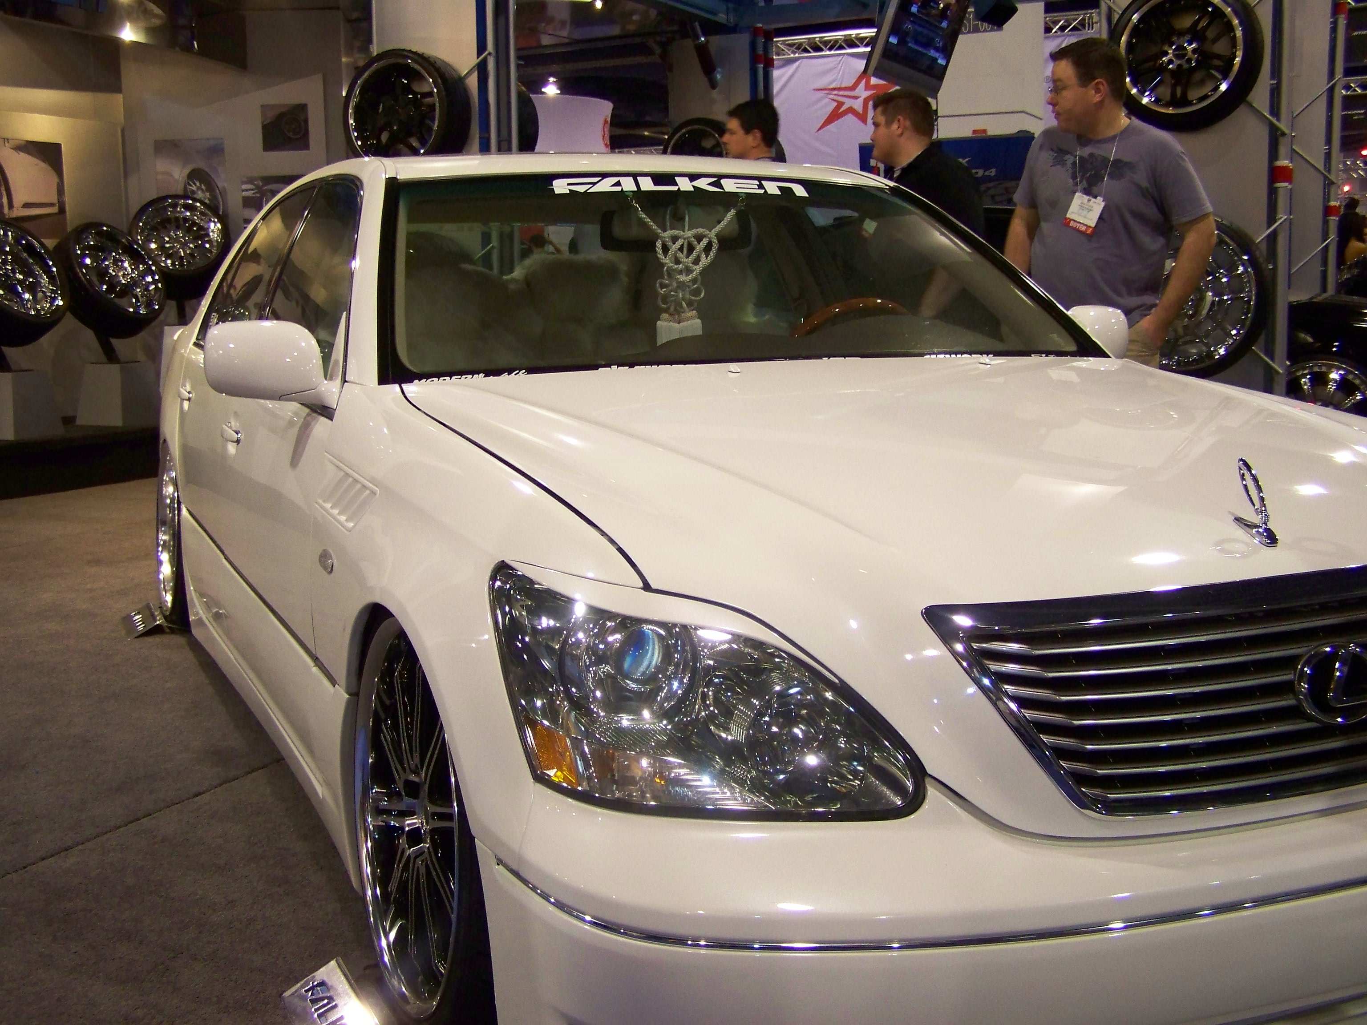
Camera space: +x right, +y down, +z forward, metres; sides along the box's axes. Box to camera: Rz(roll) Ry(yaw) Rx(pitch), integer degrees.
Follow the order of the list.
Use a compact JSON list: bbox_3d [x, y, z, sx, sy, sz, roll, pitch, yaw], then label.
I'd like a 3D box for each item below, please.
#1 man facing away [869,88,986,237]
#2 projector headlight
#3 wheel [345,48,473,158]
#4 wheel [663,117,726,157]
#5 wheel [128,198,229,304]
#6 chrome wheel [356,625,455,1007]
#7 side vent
[{"bbox_3d":[0.842,-0.585,5.187,0.380,1.730,0.510,-2,8,-11],"label":"man facing away"},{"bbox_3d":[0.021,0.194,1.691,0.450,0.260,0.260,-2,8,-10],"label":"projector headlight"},{"bbox_3d":[-1.461,-2.116,8.014,0.680,0.680,0.250,3,9,23],"label":"wheel"},{"bbox_3d":[0.185,-2.649,11.397,0.680,0.680,0.250,6,12,37],"label":"wheel"},{"bbox_3d":[-3.436,-1.810,10.206,0.680,0.680,0.260,-5,-25,-26],"label":"wheel"},{"bbox_3d":[-0.284,0.415,2.107,0.220,0.530,0.530,-4,9,-24],"label":"chrome wheel"},{"bbox_3d":[-0.499,-0.029,2.265,0.035,0.100,0.310,-4,9,-24],"label":"side vent"}]

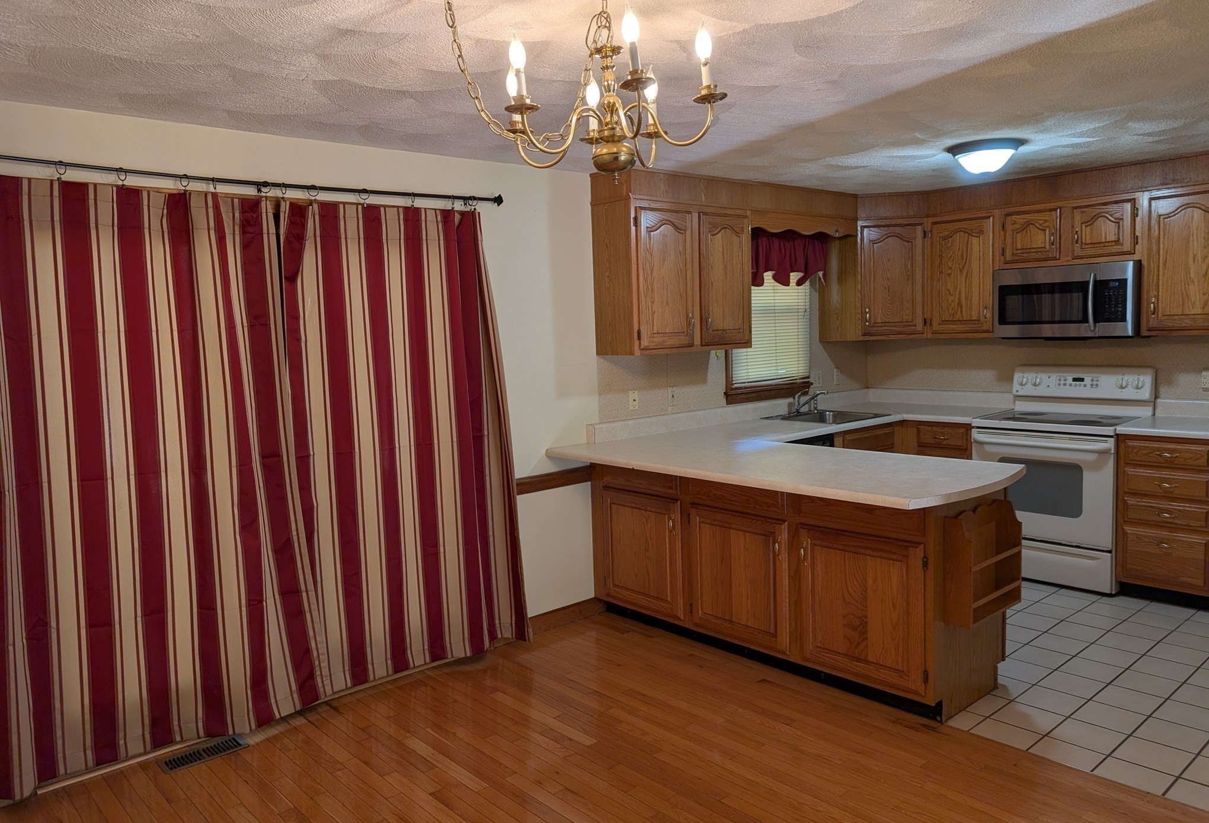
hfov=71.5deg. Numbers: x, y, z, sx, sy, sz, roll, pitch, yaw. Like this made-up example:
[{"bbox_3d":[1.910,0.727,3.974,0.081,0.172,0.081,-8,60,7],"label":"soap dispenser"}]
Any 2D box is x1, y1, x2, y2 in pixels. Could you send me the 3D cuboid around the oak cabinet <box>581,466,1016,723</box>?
[{"bbox_3d":[0.801,0.675,4.012,0.620,0.880,1.936,-7,8,-41],"label":"oak cabinet"}]

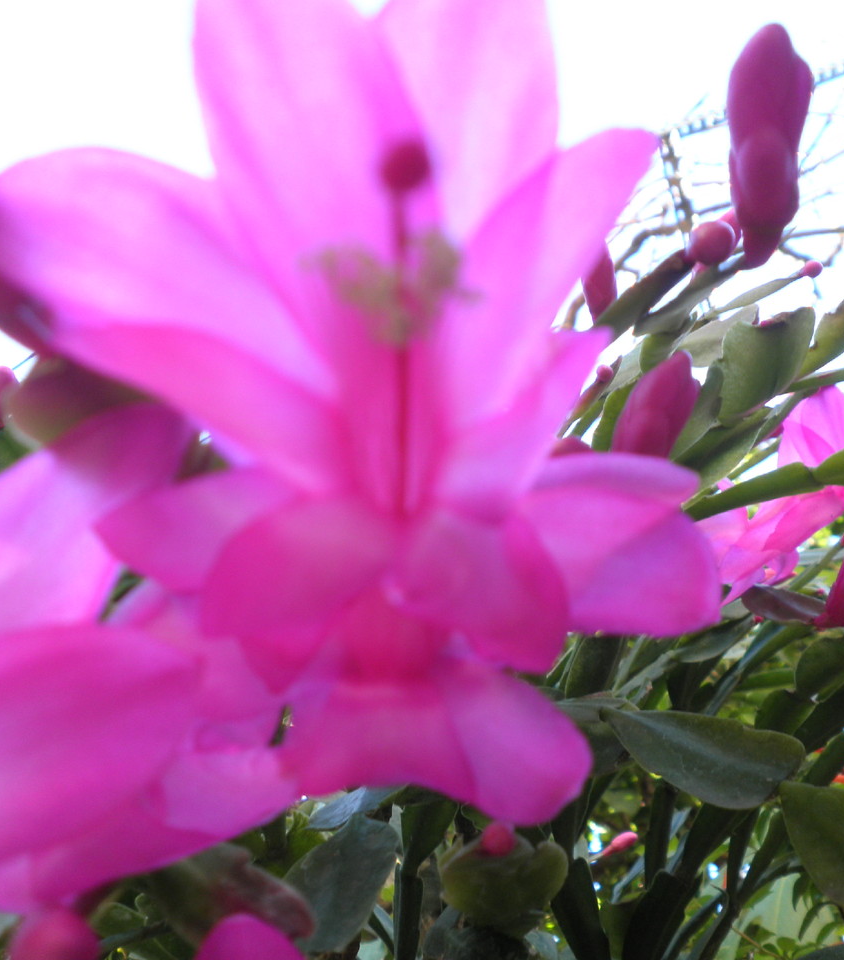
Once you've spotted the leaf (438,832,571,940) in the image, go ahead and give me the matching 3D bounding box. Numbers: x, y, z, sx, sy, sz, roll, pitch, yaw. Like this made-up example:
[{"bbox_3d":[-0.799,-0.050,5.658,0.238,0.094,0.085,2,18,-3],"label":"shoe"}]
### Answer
[{"bbox_3d":[0.014,0.071,0.168,0.021,0.020,0.009,0,26,0],"label":"leaf"}]

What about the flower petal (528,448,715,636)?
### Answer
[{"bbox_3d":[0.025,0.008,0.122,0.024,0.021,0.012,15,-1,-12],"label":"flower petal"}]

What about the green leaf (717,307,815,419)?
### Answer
[{"bbox_3d":[0.089,-0.031,0.250,0.024,0.029,0.009,16,-9,8],"label":"green leaf"}]

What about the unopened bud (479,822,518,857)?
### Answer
[{"bbox_3d":[0.013,0.061,0.163,0.007,0.007,0.006,0,-58,0],"label":"unopened bud"}]

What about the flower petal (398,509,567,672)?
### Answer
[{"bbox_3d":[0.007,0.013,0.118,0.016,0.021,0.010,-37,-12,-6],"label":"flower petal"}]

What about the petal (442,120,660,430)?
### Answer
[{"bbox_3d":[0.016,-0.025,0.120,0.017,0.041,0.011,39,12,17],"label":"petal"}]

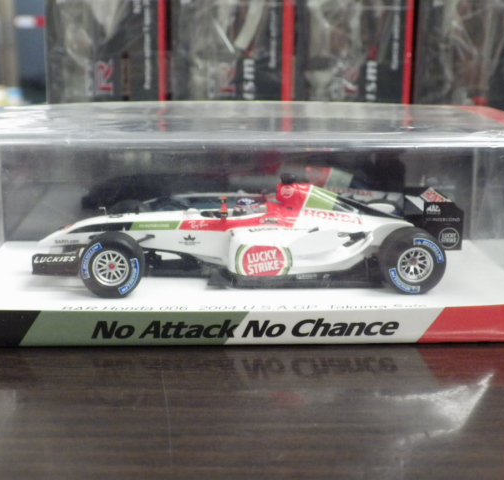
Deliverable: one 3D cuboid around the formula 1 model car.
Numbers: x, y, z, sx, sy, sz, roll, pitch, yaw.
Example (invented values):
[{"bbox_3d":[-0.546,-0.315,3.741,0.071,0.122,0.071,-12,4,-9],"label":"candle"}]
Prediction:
[{"bbox_3d":[-0.002,-0.004,0.234,0.106,0.025,0.041,-1,14,1],"label":"formula 1 model car"}]

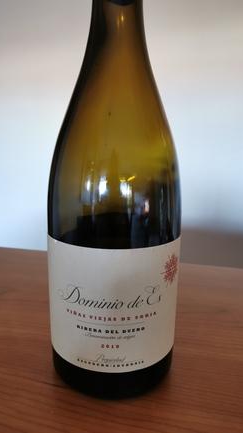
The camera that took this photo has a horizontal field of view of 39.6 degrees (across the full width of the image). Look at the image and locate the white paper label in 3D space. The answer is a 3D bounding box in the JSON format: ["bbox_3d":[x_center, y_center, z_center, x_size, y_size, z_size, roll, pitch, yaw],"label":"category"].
[{"bbox_3d":[-0.005,0.048,0.208,0.085,0.076,0.045,1,14,1],"label":"white paper label"}]

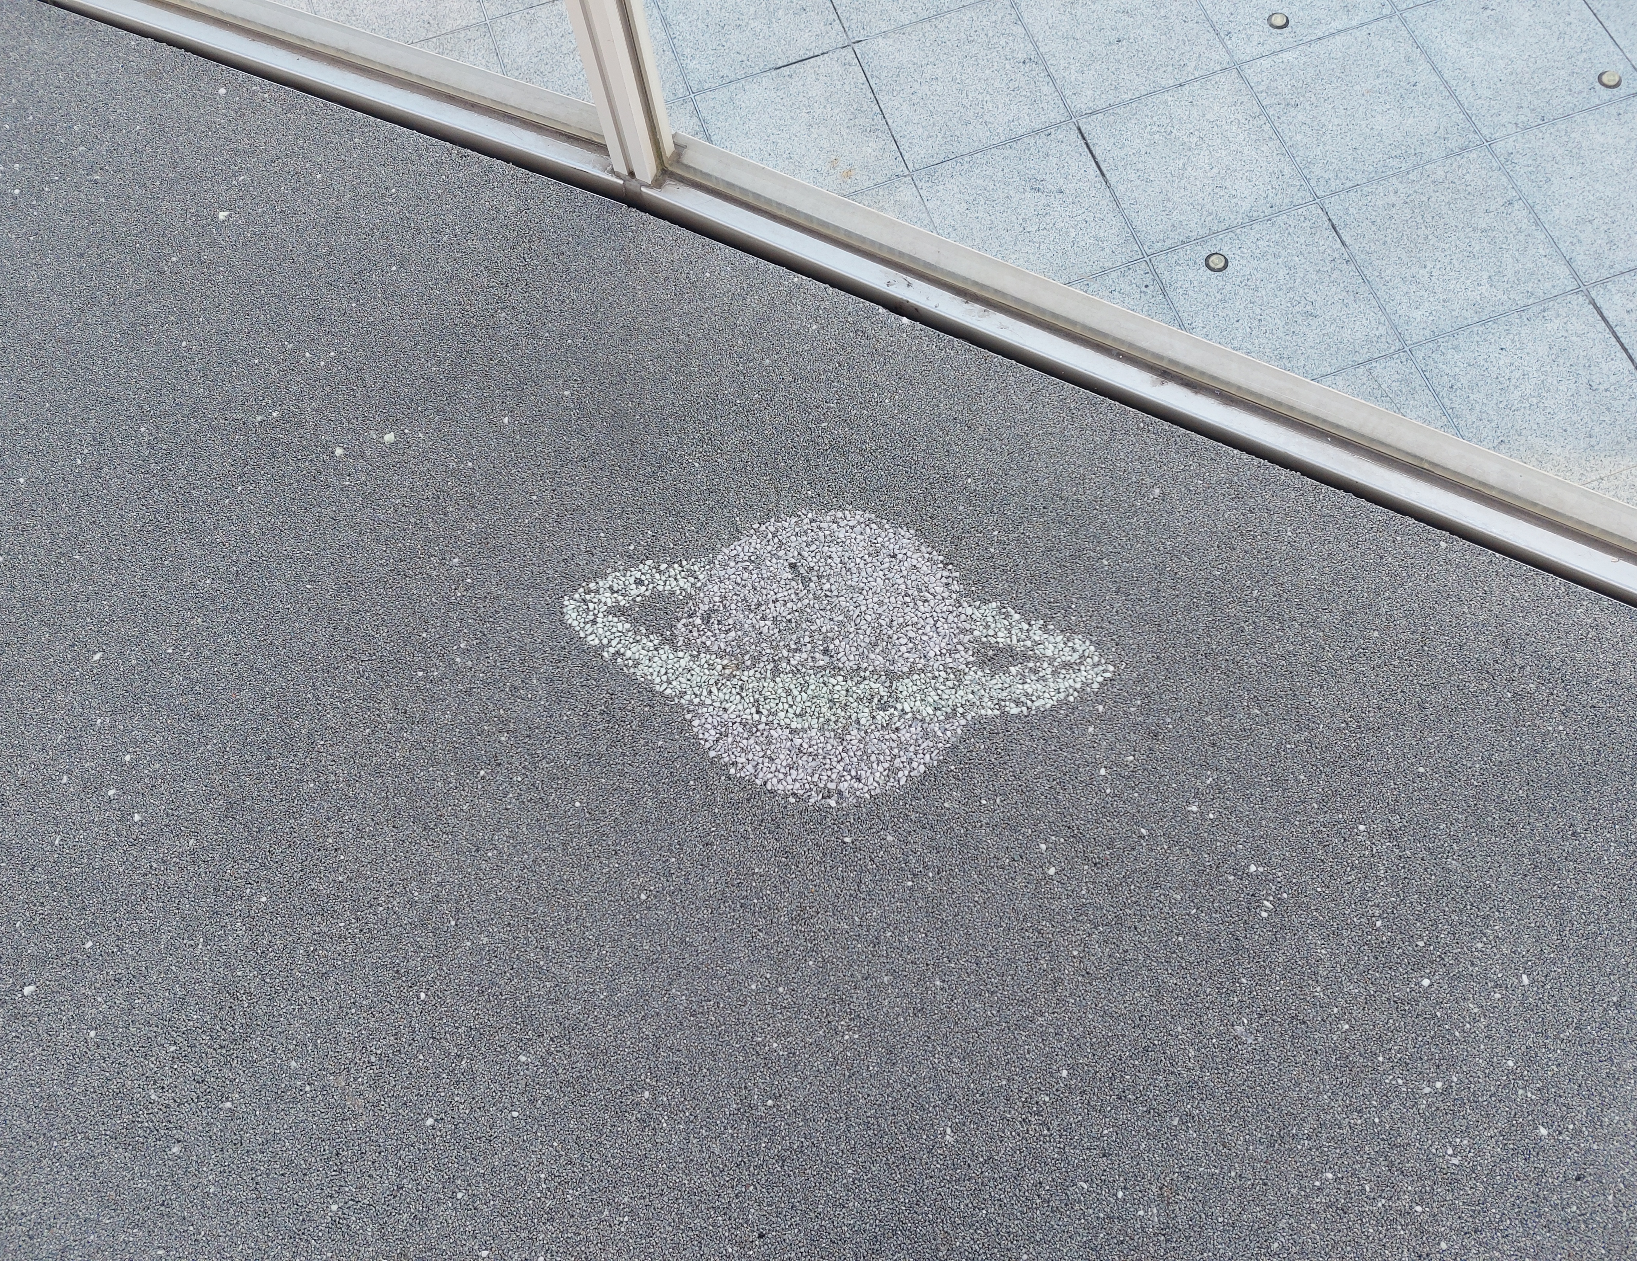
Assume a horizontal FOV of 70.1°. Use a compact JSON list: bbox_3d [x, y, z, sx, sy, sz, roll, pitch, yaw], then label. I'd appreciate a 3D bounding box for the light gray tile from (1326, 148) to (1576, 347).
[{"bbox_3d":[1.010,-0.619,1.878,0.298,0.015,0.298,-19,71,-3],"label":"light gray tile"}]

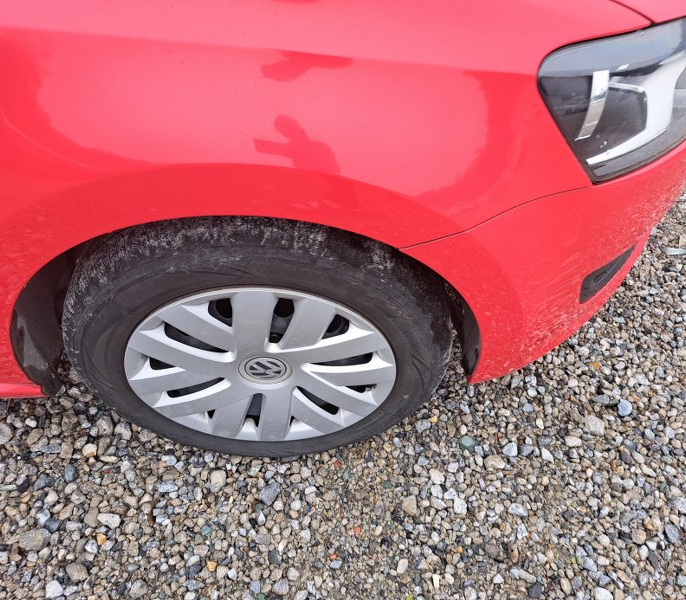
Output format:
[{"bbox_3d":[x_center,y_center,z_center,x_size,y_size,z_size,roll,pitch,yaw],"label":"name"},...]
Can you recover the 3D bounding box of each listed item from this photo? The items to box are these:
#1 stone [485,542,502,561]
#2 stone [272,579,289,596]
[{"bbox_3d":[0.259,0.434,0.961,0.021,0.016,0.026,-25,53,-21],"label":"stone"},{"bbox_3d":[-0.101,0.479,0.921,0.028,0.018,0.023,-21,52,-17],"label":"stone"}]

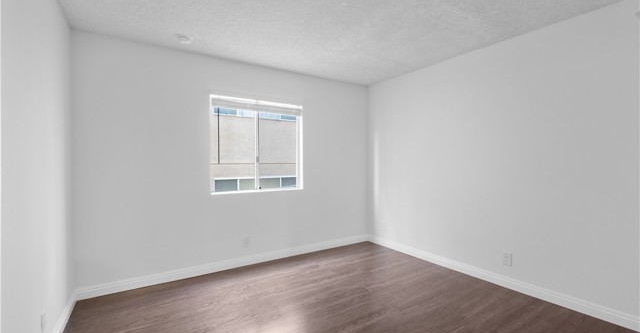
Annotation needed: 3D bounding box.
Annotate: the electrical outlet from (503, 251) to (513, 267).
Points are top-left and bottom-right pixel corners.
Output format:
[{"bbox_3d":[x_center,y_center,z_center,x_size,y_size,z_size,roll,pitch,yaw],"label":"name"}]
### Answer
[{"bbox_3d":[1.847,0.911,2.625,0.011,0.126,0.079,-1,1,-33],"label":"electrical outlet"}]

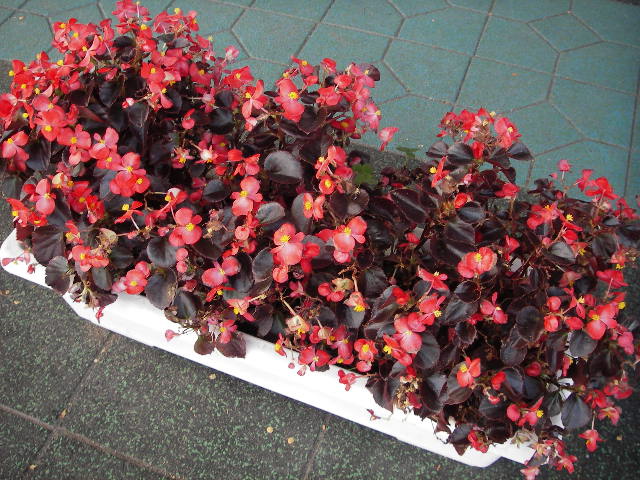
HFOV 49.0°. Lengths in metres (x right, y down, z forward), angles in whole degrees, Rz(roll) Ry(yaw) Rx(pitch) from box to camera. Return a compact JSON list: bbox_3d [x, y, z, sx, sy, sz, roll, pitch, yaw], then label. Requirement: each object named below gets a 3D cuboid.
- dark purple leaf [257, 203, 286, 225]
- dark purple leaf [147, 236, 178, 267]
[{"bbox_3d":[-0.069,-0.037,0.979,0.041,0.012,0.033,-23,66,-14],"label":"dark purple leaf"},{"bbox_3d":[-0.235,0.016,1.054,0.046,0.014,0.049,10,75,-6],"label":"dark purple leaf"}]

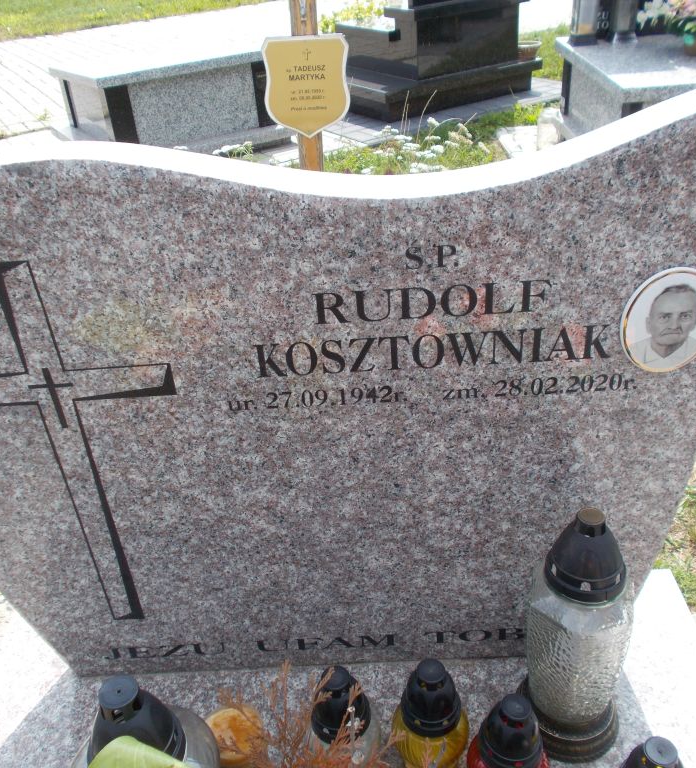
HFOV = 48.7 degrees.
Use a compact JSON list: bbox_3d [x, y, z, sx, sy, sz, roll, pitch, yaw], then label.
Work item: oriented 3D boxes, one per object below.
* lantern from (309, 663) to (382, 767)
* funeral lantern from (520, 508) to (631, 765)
[{"bbox_3d":[-0.004,0.401,0.869,0.085,0.206,0.085,-3,33,2],"label":"lantern"},{"bbox_3d":[0.267,0.281,0.891,0.125,0.343,0.125,-3,33,2],"label":"funeral lantern"}]

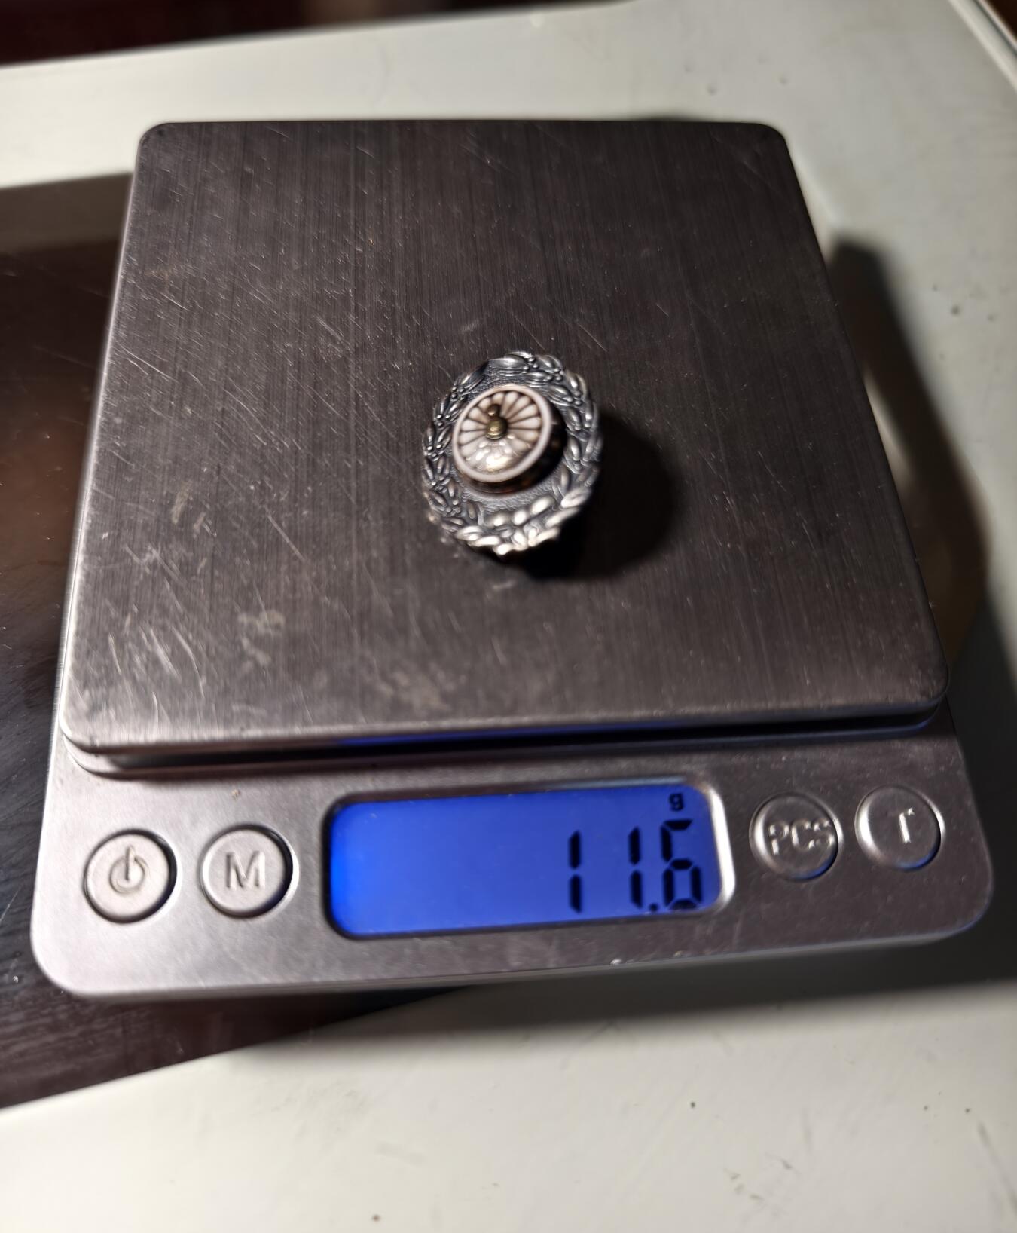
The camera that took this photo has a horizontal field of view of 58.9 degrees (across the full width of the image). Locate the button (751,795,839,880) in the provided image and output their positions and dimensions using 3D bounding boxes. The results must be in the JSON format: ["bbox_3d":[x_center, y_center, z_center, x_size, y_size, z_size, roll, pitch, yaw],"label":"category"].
[{"bbox_3d":[0.033,0.026,0.104,0.009,0.003,0.009,-2,65,-5],"label":"button"}]

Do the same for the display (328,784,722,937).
[{"bbox_3d":[0.002,0.027,0.102,0.044,0.003,0.015,-2,65,-5],"label":"display"}]

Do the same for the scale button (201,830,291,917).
[{"bbox_3d":[-0.029,0.028,0.099,0.009,0.003,0.009,-2,65,-5],"label":"scale button"}]

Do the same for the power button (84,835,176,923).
[{"bbox_3d":[-0.041,0.029,0.098,0.009,0.003,0.009,-2,65,-5],"label":"power button"}]

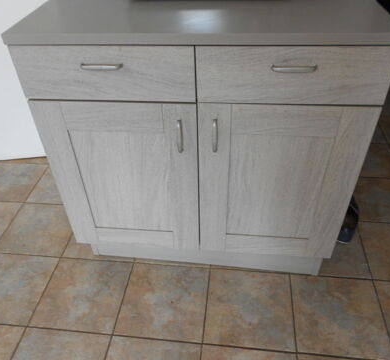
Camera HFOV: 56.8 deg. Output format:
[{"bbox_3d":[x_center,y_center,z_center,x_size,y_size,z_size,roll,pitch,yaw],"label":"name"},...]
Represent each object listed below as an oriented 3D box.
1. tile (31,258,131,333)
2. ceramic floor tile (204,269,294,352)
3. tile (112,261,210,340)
[{"bbox_3d":[-0.414,0.422,1.342,0.302,0.010,0.302,3,40,6],"label":"tile"},{"bbox_3d":[0.195,0.452,1.280,0.301,0.010,0.301,3,40,6],"label":"ceramic floor tile"},{"bbox_3d":[-0.108,0.438,1.311,0.301,0.010,0.301,3,40,6],"label":"tile"}]

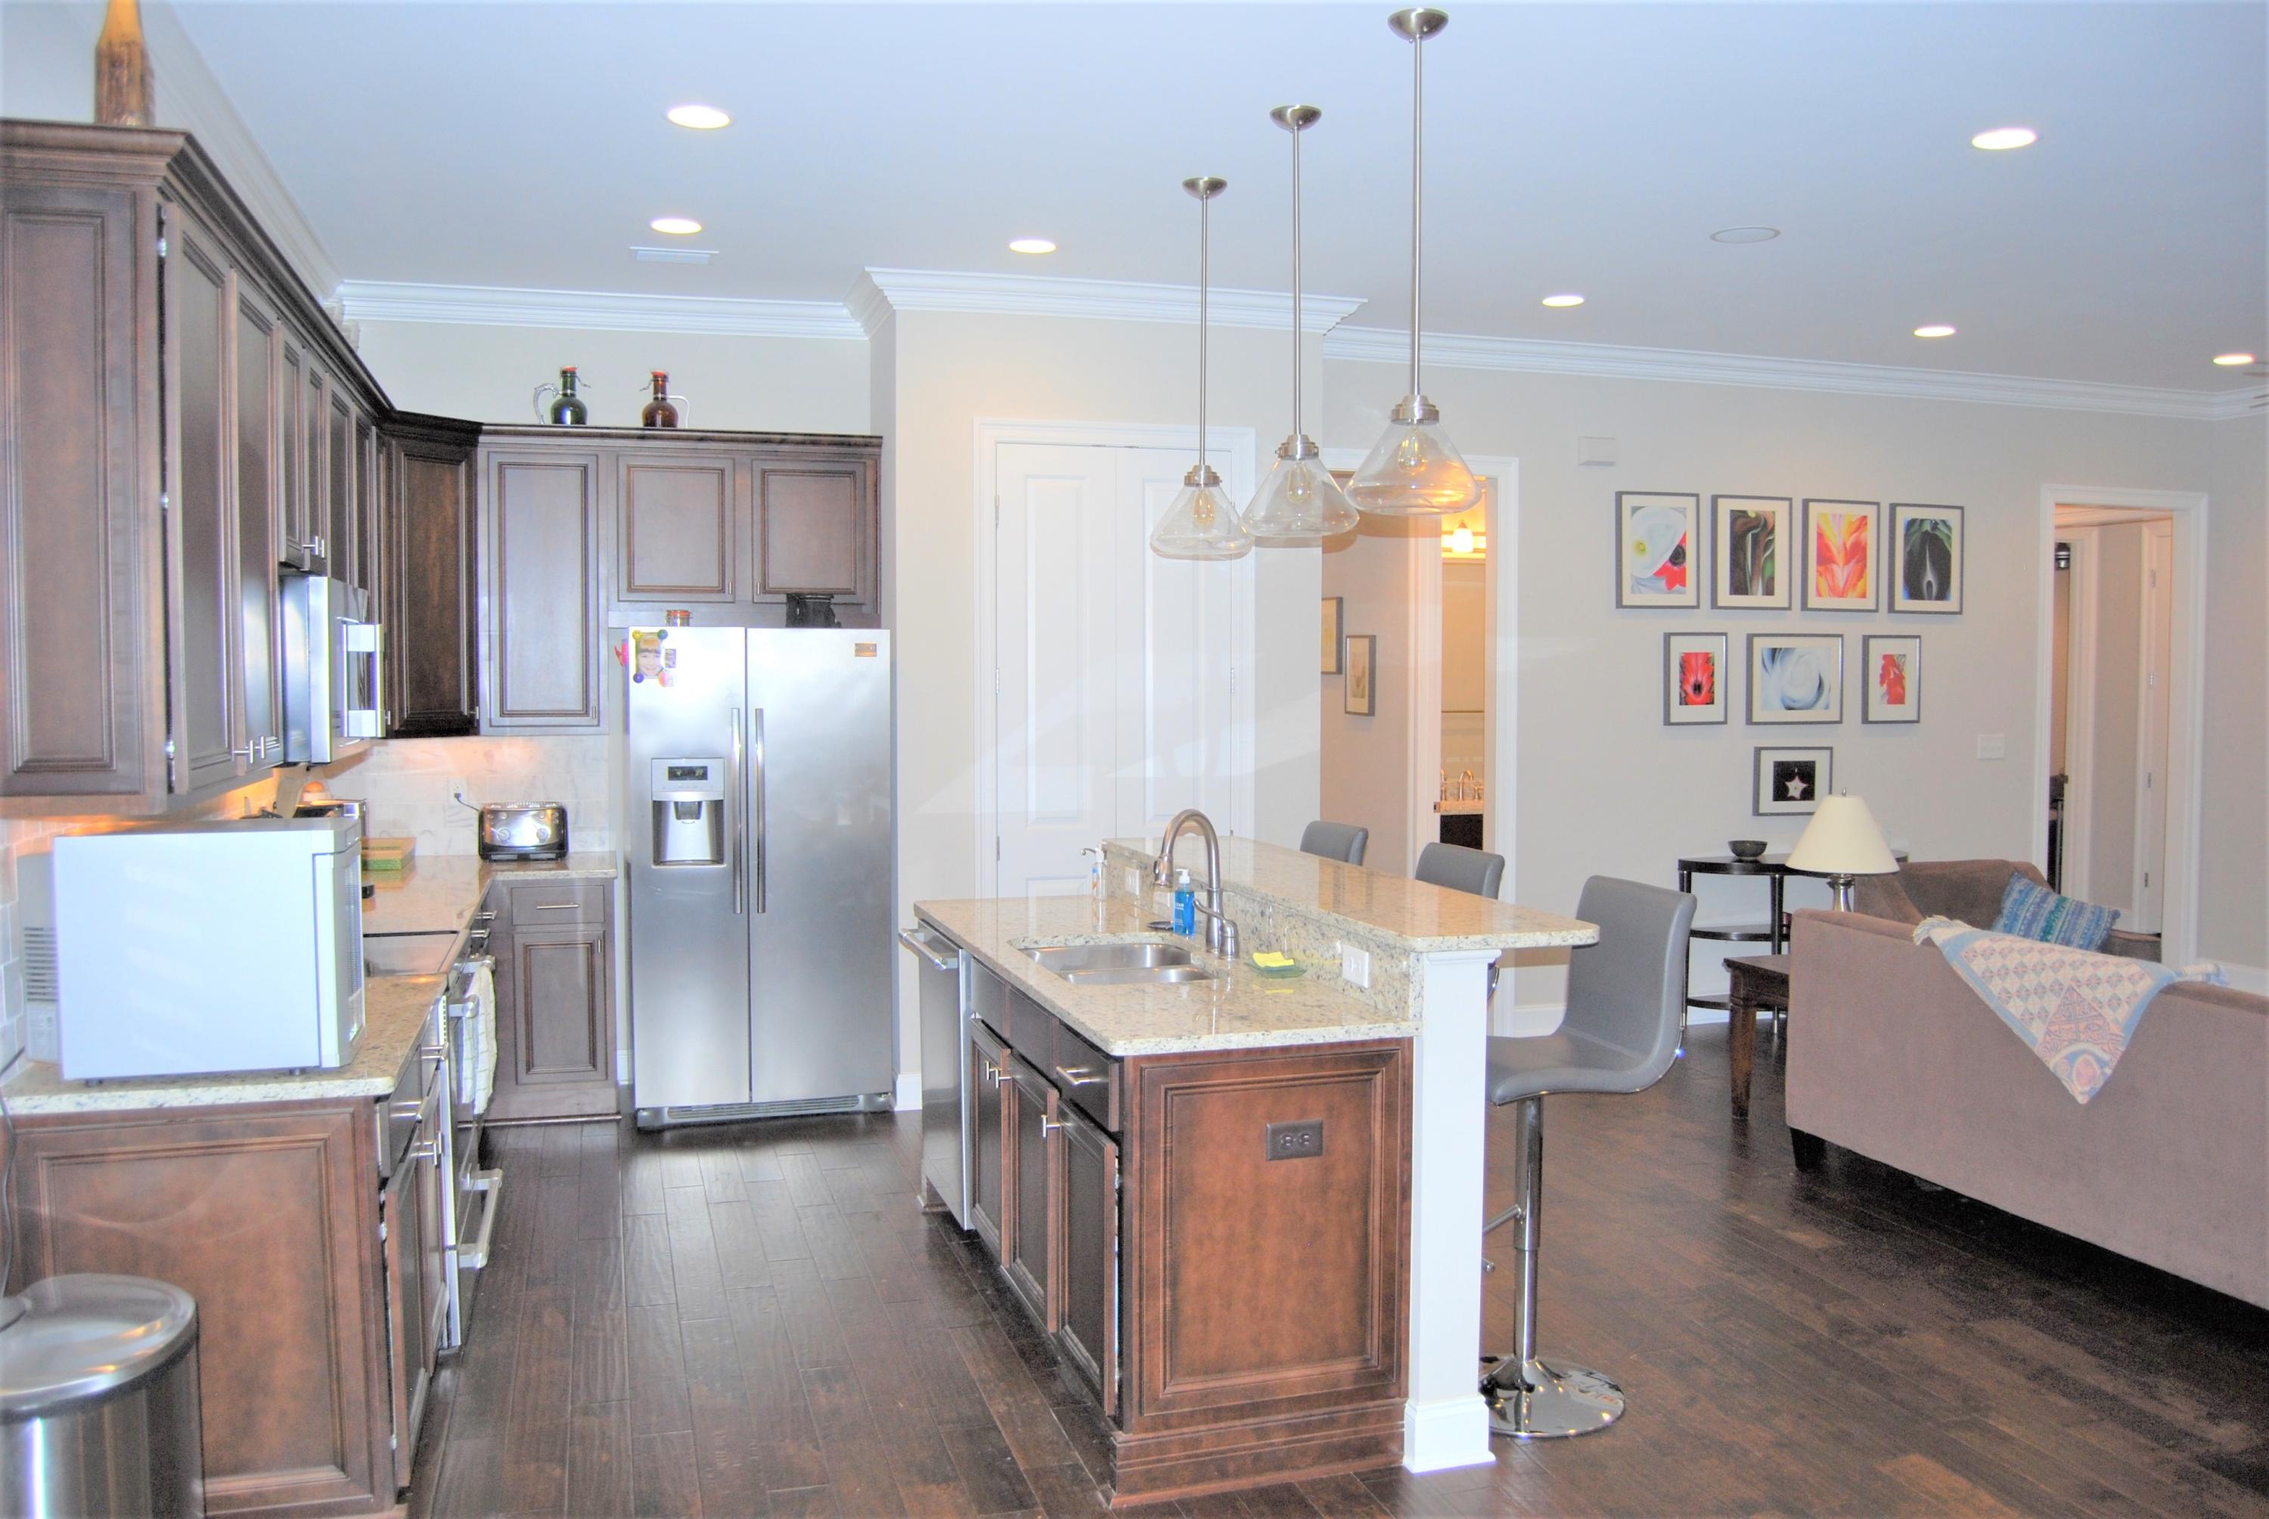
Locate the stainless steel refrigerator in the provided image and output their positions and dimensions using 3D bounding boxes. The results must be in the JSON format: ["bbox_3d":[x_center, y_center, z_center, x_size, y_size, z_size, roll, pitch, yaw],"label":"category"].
[{"bbox_3d":[-1.400,0.402,6.332,0.912,1.762,0.730,-1,3,-17],"label":"stainless steel refrigerator"}]

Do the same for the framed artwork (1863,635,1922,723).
[{"bbox_3d":[3.605,-0.377,8.102,0.318,0.416,0.032,-1,3,-18],"label":"framed artwork"}]

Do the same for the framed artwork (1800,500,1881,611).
[{"bbox_3d":[3.253,-0.931,7.841,0.429,0.513,0.028,-1,3,-17],"label":"framed artwork"}]

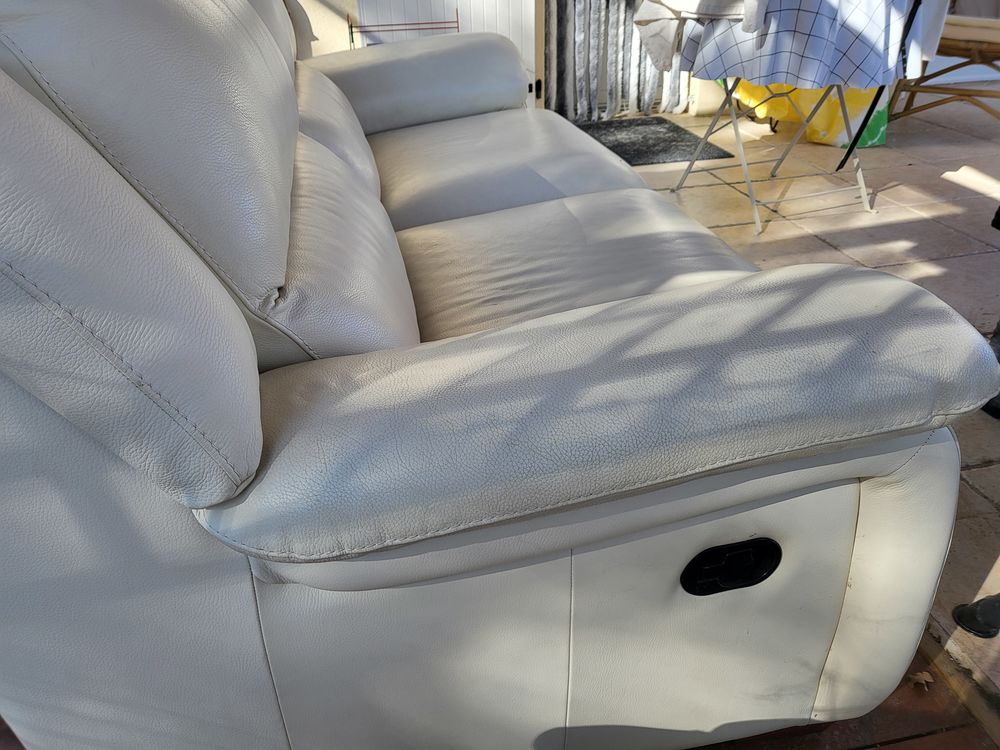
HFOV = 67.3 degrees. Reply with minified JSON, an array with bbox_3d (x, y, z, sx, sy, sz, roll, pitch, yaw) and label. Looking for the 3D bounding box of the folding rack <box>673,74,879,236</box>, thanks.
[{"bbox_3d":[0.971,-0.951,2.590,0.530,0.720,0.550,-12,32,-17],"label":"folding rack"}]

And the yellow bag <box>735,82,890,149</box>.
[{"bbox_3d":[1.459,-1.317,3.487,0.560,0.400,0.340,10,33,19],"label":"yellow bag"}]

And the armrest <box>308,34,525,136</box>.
[{"bbox_3d":[-0.271,-0.859,2.205,0.700,0.240,0.270,-8,31,-10],"label":"armrest"}]

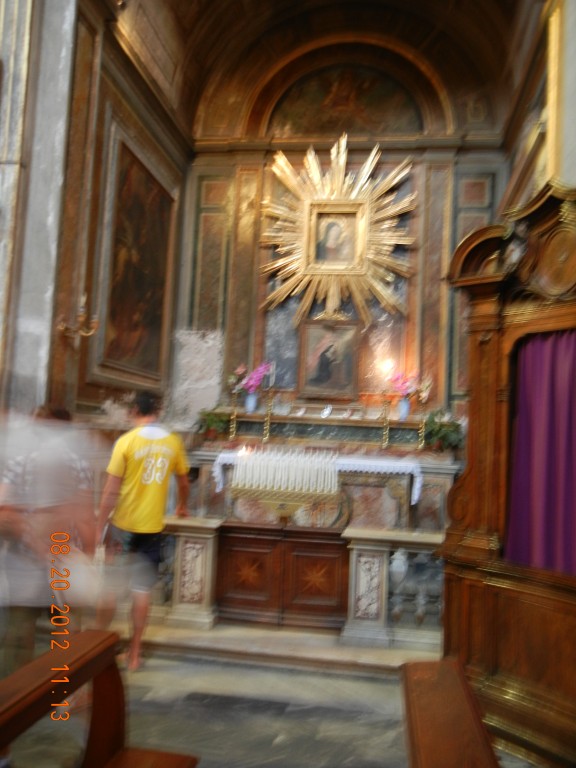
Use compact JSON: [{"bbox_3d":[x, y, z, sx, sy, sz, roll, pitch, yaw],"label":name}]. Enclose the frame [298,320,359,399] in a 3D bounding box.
[{"bbox_3d":[0.453,-0.251,7.386,0.660,0.860,0.080,3,-4,9],"label":"frame"}]

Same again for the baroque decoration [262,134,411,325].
[{"bbox_3d":[0.539,-1.762,7.535,1.750,2.180,0.220,3,-4,9],"label":"baroque decoration"}]

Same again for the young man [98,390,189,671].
[{"bbox_3d":[-0.958,0.935,4.432,0.550,1.770,0.400,4,-4,-7],"label":"young man"}]

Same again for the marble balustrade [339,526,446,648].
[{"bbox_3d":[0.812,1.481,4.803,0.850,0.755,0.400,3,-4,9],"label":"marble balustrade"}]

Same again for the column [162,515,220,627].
[{"bbox_3d":[-0.697,1.407,5.041,0.365,0.750,0.370,3,-4,9],"label":"column"}]

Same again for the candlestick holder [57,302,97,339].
[{"bbox_3d":[-1.568,-0.458,4.952,0.200,0.260,0.420,3,-4,9],"label":"candlestick holder"}]

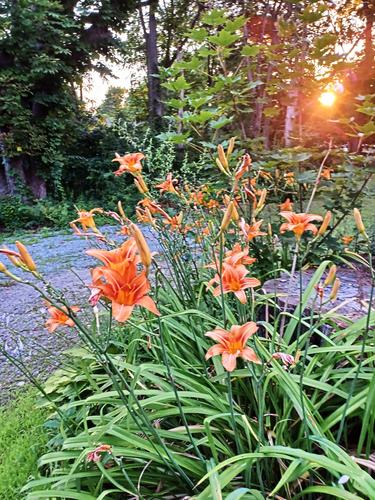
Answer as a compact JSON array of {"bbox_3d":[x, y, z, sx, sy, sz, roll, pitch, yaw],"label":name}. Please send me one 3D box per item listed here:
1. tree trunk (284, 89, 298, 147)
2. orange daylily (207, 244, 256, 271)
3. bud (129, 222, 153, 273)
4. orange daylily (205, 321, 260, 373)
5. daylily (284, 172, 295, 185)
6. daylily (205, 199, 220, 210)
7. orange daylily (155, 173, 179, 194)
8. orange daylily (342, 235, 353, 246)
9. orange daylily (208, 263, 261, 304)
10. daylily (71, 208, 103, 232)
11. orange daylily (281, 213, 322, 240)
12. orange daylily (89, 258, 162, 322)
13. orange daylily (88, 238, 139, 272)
[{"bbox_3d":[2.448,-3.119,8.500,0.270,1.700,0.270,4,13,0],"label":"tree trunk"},{"bbox_3d":[0.106,0.025,0.870,0.120,0.085,0.095,0,-3,0],"label":"orange daylily"},{"bbox_3d":[-0.075,-0.004,0.580,0.022,0.080,0.022,-22,3,0],"label":"bud"},{"bbox_3d":[0.093,0.203,0.750,0.113,0.092,0.080,0,-2,0],"label":"orange daylily"},{"bbox_3d":[0.706,-0.495,2.500,0.075,0.080,0.070,3,13,11],"label":"daylily"},{"bbox_3d":[0.132,-0.239,1.900,0.085,0.068,0.080,0,-3,0],"label":"daylily"},{"bbox_3d":[-0.076,-0.239,1.300,0.080,0.077,0.080,-6,14,-23],"label":"orange daylily"},{"bbox_3d":[1.108,-0.066,2.500,0.075,0.075,0.070,3,13,11],"label":"orange daylily"},{"bbox_3d":[0.104,0.074,0.800,0.115,0.097,0.080,-1,-18,-5],"label":"orange daylily"},{"bbox_3d":[-0.308,-0.090,1.100,0.085,0.070,0.085,-12,18,-43],"label":"daylily"},{"bbox_3d":[0.306,-0.063,0.970,0.113,0.077,0.105,0,4,0],"label":"orange daylily"},{"bbox_3d":[-0.113,0.074,0.660,0.125,0.110,0.085,-1,-18,-5],"label":"orange daylily"},{"bbox_3d":[-0.147,0.015,0.710,0.105,0.080,0.090,6,-7,24],"label":"orange daylily"}]

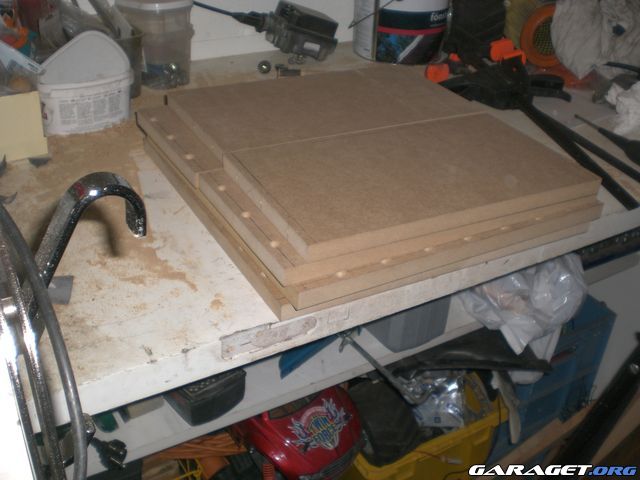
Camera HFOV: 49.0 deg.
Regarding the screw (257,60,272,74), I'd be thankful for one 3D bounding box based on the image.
[{"bbox_3d":[-0.095,-0.295,1.201,0.024,0.024,0.024,-13,36,-26],"label":"screw"}]

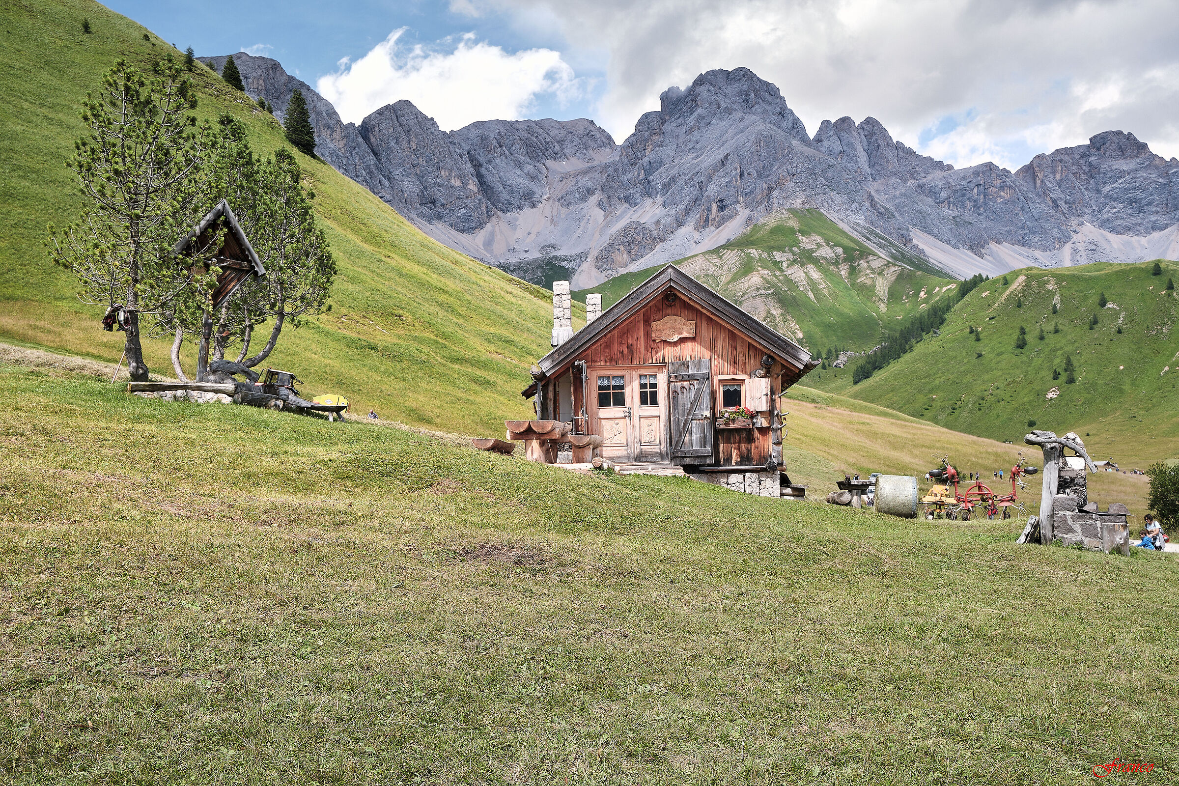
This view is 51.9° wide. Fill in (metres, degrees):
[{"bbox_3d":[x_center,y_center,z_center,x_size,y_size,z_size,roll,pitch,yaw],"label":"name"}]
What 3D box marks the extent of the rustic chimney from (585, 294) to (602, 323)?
[{"bbox_3d":[0.093,-1.532,27.376,0.390,1.400,0.420,0,-2,6],"label":"rustic chimney"}]

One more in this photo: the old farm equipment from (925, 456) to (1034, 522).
[{"bbox_3d":[10.636,2.585,33.000,2.800,1.850,1.800,0,-2,12],"label":"old farm equipment"}]

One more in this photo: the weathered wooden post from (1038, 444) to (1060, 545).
[{"bbox_3d":[7.730,1.707,20.400,0.300,1.680,0.300,0,-2,0],"label":"weathered wooden post"}]

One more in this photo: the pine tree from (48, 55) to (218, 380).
[{"bbox_3d":[-8.475,-3.260,22.500,3.000,5.950,2.900,0,-2,0],"label":"pine tree"}]

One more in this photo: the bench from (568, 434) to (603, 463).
[{"bbox_3d":[-0.070,0.987,21.256,0.350,0.470,2.000,0,-2,6],"label":"bench"}]

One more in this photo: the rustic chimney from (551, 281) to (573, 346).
[{"bbox_3d":[-0.560,-1.491,24.973,0.430,1.600,0.450,0,-2,6],"label":"rustic chimney"}]

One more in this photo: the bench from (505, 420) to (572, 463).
[{"bbox_3d":[-0.901,0.860,21.198,0.830,0.710,2.100,0,-2,6],"label":"bench"}]

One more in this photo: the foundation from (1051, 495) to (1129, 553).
[{"bbox_3d":[8.594,2.230,20.800,1.180,0.950,0.900,0,-2,0],"label":"foundation"}]

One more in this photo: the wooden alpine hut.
[{"bbox_3d":[1.667,-0.130,25.791,5.700,4.400,6.300,0,-2,6],"label":"wooden alpine hut"}]

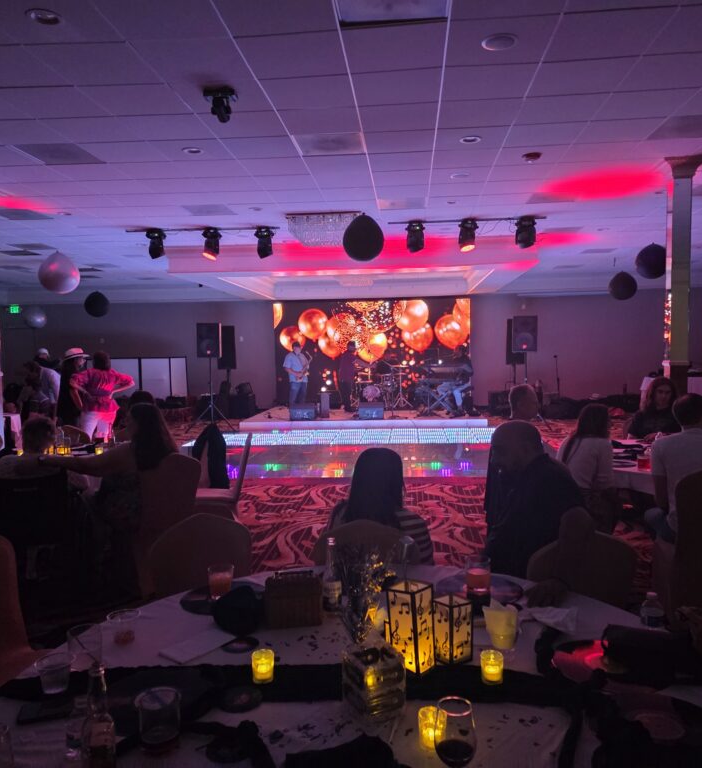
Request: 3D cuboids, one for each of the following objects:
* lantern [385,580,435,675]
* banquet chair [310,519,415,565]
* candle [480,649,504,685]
[{"bbox_3d":[0.162,0.642,1.794,0.088,0.209,0.088,-3,0,40],"label":"lantern"},{"bbox_3d":[0.087,0.962,2.890,0.450,0.910,0.570,-1,3,8],"label":"banquet chair"},{"bbox_3d":[0.351,0.705,1.692,0.056,0.066,0.056,-1,3,5],"label":"candle"}]

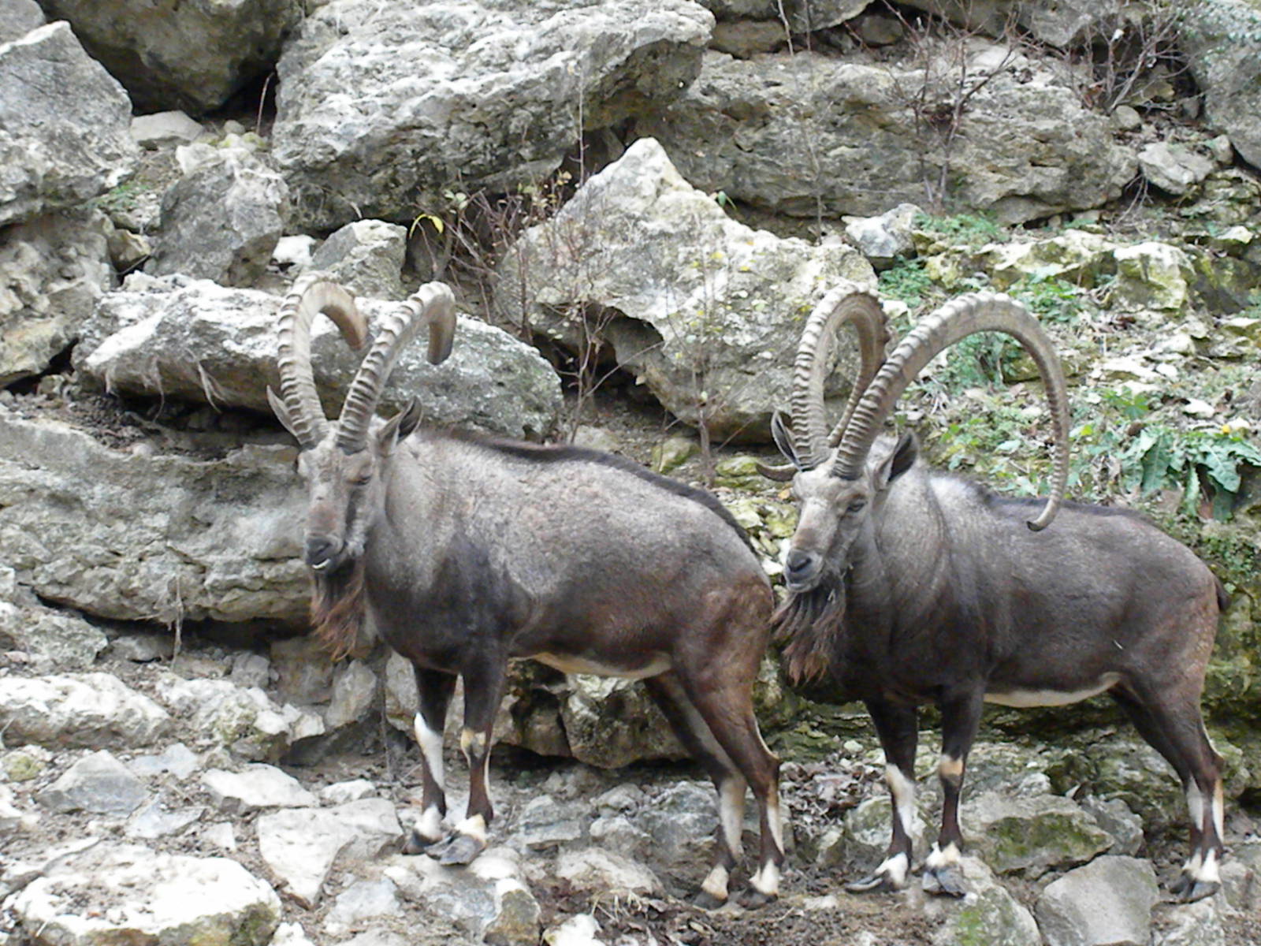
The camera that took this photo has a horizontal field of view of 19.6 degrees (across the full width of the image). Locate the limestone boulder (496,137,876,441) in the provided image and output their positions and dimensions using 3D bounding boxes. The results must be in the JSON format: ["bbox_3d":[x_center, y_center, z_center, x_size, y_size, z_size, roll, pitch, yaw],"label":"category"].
[{"bbox_3d":[0.129,-0.427,8.600,0.880,0.660,0.600,0,6,0],"label":"limestone boulder"}]

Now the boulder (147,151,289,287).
[{"bbox_3d":[-0.994,-0.613,8.800,0.340,0.320,0.300,0,6,0],"label":"boulder"}]

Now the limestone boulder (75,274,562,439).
[{"bbox_3d":[-0.710,-0.259,8.300,1.100,0.360,0.620,0,6,0],"label":"limestone boulder"}]

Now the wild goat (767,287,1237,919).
[{"bbox_3d":[0.731,0.232,7.300,0.960,1.190,0.460,-3,7,-29],"label":"wild goat"}]

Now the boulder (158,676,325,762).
[{"bbox_3d":[-0.811,0.513,7.600,0.340,0.170,0.260,0,6,0],"label":"boulder"}]

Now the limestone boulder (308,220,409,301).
[{"bbox_3d":[-0.651,-0.502,8.700,0.240,0.200,0.220,0,6,0],"label":"limestone boulder"}]

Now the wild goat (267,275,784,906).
[{"bbox_3d":[-0.203,0.225,7.200,1.040,1.210,0.420,-3,7,-29],"label":"wild goat"}]

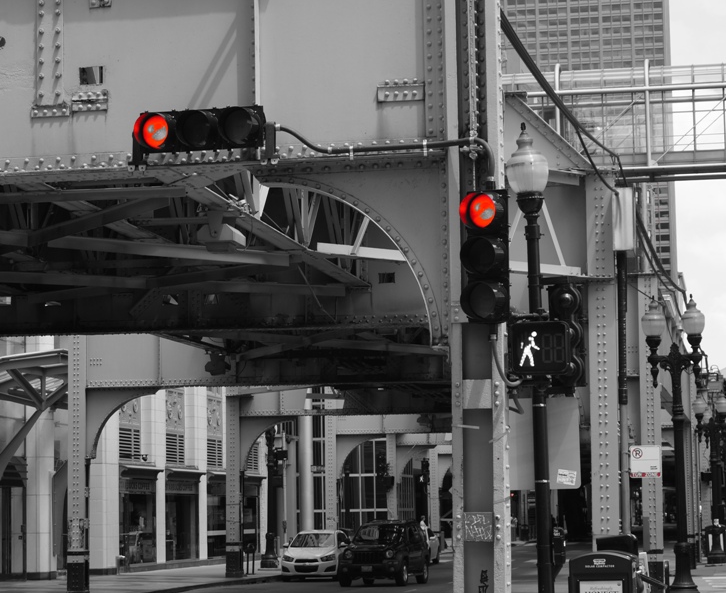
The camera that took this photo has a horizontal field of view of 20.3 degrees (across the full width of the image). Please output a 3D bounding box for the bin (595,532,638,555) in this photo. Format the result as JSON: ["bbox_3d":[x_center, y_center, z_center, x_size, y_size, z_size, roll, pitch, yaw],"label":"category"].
[{"bbox_3d":[2.913,3.378,23.162,0.520,1.360,0.560,-2,-7,10],"label":"bin"}]

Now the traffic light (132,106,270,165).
[{"bbox_3d":[-1.282,-1.280,16.100,1.080,0.420,0.420,-2,-7,10],"label":"traffic light"}]

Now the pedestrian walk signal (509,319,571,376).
[{"bbox_3d":[1.448,0.421,16.500,0.460,0.440,0.220,-2,-7,11],"label":"pedestrian walk signal"}]

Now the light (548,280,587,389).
[{"bbox_3d":[2.022,0.384,20.000,0.370,1.070,0.400,-2,-7,10],"label":"light"}]

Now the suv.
[{"bbox_3d":[0.589,7.162,56.812,1.820,1.800,4.430,-2,-7,10],"label":"suv"}]

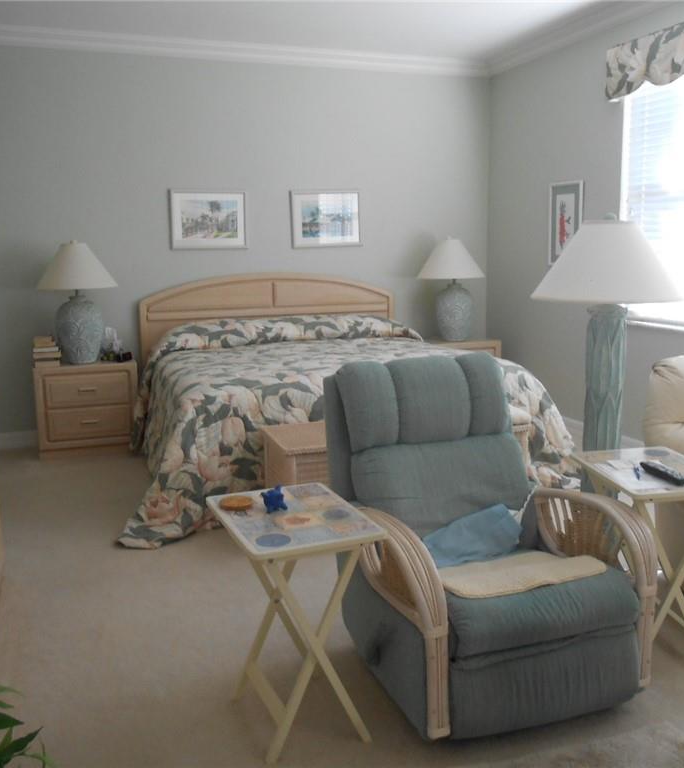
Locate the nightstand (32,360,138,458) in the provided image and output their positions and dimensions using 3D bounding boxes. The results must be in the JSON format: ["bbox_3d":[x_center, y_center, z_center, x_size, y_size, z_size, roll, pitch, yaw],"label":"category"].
[{"bbox_3d":[-1.784,0.155,5.411,0.662,0.628,0.400,-4,10,-19],"label":"nightstand"}]

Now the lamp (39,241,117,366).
[{"bbox_3d":[-1.845,-0.565,5.329,0.560,0.840,0.560,-4,10,-19],"label":"lamp"}]

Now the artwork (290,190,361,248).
[{"bbox_3d":[-0.122,-1.284,5.994,0.557,0.425,0.024,-4,10,-19],"label":"artwork"}]

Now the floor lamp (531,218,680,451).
[{"bbox_3d":[1.009,0.112,2.988,0.610,1.475,0.610,-4,10,-19],"label":"floor lamp"}]

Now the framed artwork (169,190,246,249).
[{"bbox_3d":[-0.985,-1.211,5.693,0.561,0.416,0.024,-4,10,-19],"label":"framed artwork"}]

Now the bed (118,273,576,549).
[{"bbox_3d":[-0.166,-0.085,4.977,2.460,1.207,2.240,-4,10,-19],"label":"bed"}]

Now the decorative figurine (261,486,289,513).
[{"bbox_3d":[-0.192,0.320,2.208,0.075,0.066,0.075,-4,10,-19],"label":"decorative figurine"}]

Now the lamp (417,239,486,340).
[{"bbox_3d":[0.915,-0.782,6.329,0.560,0.830,0.560,-1,9,0],"label":"lamp"}]

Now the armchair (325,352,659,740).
[{"bbox_3d":[0.462,0.430,2.630,0.810,0.980,0.960,-4,10,-19],"label":"armchair"}]

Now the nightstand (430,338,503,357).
[{"bbox_3d":[0.930,-0.046,6.361,0.660,0.628,0.400,-4,10,-19],"label":"nightstand"}]

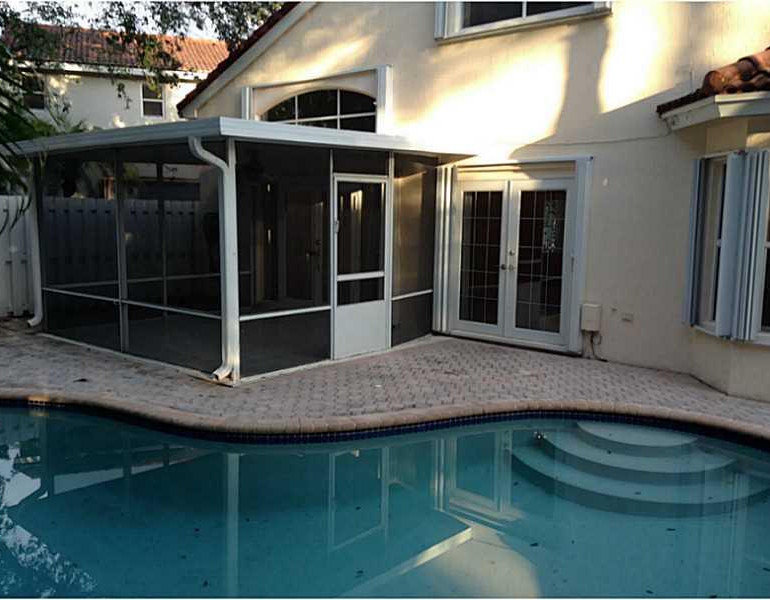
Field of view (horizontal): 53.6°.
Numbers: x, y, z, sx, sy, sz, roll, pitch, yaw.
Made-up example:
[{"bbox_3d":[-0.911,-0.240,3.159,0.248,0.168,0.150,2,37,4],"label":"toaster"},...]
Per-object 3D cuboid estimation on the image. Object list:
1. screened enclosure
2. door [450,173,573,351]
[{"bbox_3d":[-1.965,-0.769,9.956,4.576,2.517,3.854,6,9,40],"label":"screened enclosure"},{"bbox_3d":[1.544,-0.489,9.539,1.760,2.038,0.114,6,9,40],"label":"door"}]

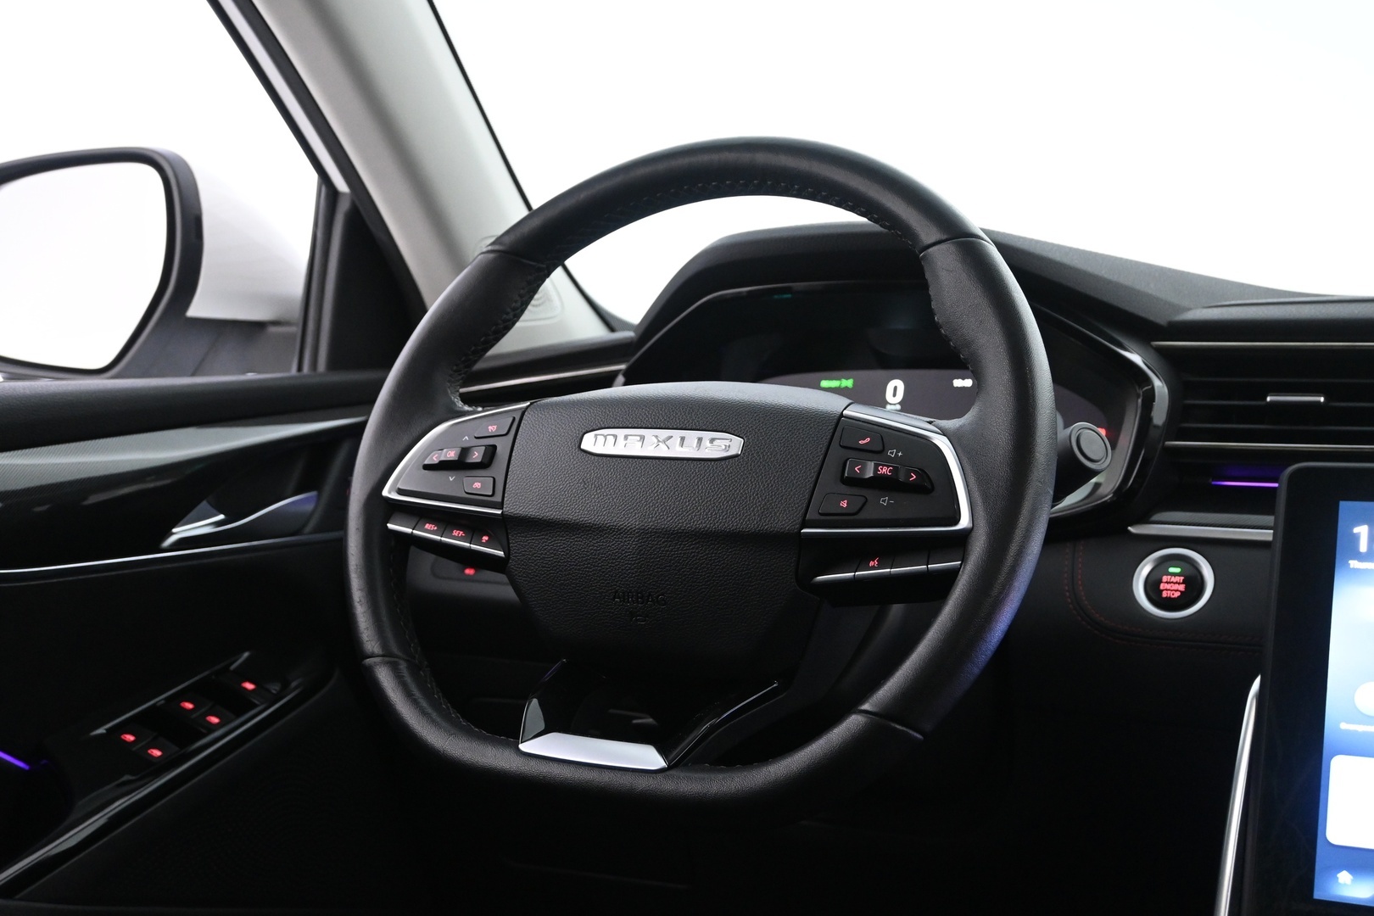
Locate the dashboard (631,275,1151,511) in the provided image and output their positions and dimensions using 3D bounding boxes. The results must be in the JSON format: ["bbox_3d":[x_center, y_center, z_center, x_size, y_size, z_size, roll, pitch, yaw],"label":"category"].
[{"bbox_3d":[0.127,-0.044,1.016,0.366,0.153,0.091,2,-5,25],"label":"dashboard"}]

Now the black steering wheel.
[{"bbox_3d":[0.000,0.002,0.750,0.374,0.360,0.086,2,-22,25],"label":"black steering wheel"}]

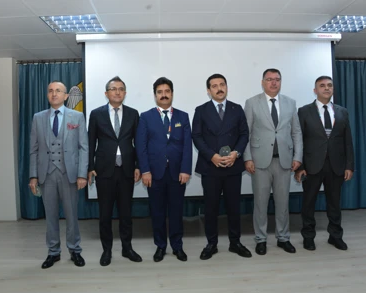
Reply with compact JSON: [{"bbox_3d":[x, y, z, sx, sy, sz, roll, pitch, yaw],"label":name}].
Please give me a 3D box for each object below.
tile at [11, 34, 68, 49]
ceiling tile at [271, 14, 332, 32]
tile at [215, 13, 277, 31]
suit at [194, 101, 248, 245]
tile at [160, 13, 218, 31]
[{"bbox_3d":[-1.765,-1.278,4.170,0.600,0.025,0.600,-1,1,-3],"label":"tile"},{"bbox_3d":[1.270,-1.345,3.750,0.600,0.025,0.600,-1,1,-3],"label":"ceiling tile"},{"bbox_3d":[0.668,-1.336,3.700,0.600,0.025,0.600,-1,1,-3],"label":"tile"},{"bbox_3d":[0.369,0.256,3.360,0.560,1.410,0.340,-1,1,-2],"label":"suit"},{"bbox_3d":[0.059,-1.322,3.660,0.600,0.025,0.600,-1,1,-3],"label":"tile"}]

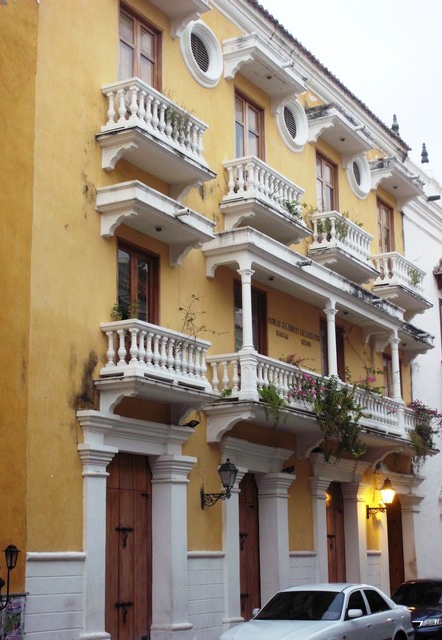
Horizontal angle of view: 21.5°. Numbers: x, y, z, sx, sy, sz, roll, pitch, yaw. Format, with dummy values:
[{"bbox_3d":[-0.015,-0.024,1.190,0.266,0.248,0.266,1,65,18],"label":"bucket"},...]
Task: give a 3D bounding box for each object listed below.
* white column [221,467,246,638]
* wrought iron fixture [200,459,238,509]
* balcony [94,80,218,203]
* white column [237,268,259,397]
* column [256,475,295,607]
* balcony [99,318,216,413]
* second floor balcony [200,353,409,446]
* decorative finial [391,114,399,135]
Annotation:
[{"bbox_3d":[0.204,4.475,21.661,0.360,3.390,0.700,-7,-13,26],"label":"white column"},{"bbox_3d":[-0.032,2.956,20.908,0.670,0.900,0.270,-7,-13,26],"label":"wrought iron fixture"},{"bbox_3d":[-1.004,-2.910,19.156,0.721,1.236,2.659,-7,-13,27],"label":"balcony"},{"bbox_3d":[0.511,0.234,21.674,0.310,2.540,0.310,-7,-13,26],"label":"white column"},{"bbox_3d":[1.093,4.650,22.425,0.515,3.306,0.659,-7,-13,27],"label":"column"},{"bbox_3d":[-0.944,0.882,18.372,0.721,1.339,2.659,-7,-13,27],"label":"balcony"},{"bbox_3d":[2.221,2.193,25.248,0.980,1.540,9.200,-7,-13,26],"label":"second floor balcony"},{"bbox_3d":[5.275,-5.907,35.148,0.240,0.720,0.240,-7,-13,26],"label":"decorative finial"}]

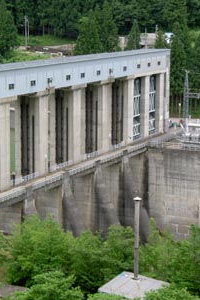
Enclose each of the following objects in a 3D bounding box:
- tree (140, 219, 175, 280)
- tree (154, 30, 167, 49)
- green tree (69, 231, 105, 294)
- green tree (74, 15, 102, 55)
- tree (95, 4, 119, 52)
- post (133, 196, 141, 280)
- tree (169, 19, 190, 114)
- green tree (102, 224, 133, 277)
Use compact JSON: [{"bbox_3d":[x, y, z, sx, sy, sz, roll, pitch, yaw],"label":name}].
[{"bbox_3d":[7.068,12.509,98.006,4.180,8.450,4.180,0,11,0],"label":"tree"},{"bbox_3d":[20.488,-35.712,270.003,4.060,9.410,4.060,0,11,0],"label":"tree"},{"bbox_3d":[-1.643,13.841,97.006,4.380,8.390,4.380,0,11,0],"label":"green tree"},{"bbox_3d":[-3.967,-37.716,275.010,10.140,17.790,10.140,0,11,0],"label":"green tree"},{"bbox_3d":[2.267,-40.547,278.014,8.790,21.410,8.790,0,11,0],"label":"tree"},{"bbox_3d":[3.964,9.590,86.008,0.750,9.190,0.750,0,11,0],"label":"post"},{"bbox_3d":[23.734,-23.882,238.028,6.570,28.020,6.570,0,11,0],"label":"tree"},{"bbox_3d":[2.297,13.003,99.005,3.970,7.770,3.970,0,11,0],"label":"green tree"}]

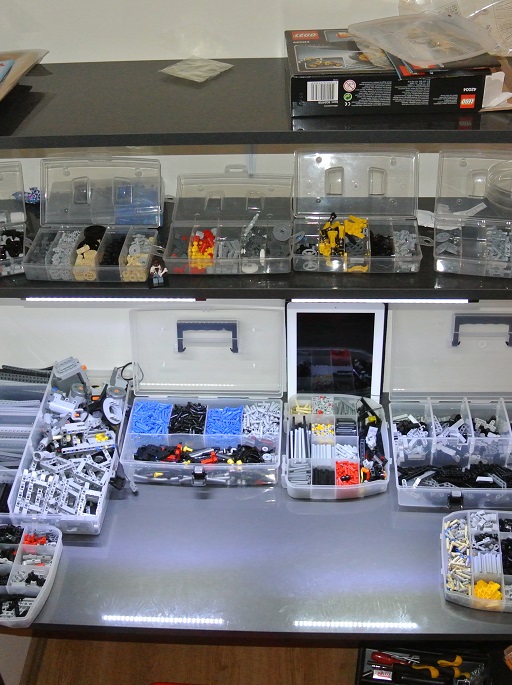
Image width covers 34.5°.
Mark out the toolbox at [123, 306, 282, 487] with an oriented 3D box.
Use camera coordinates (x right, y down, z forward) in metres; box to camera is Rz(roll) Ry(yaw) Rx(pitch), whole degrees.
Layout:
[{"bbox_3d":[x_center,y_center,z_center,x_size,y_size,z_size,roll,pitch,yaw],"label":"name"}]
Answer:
[{"bbox_3d":[-0.099,0.104,1.577,0.295,0.232,0.258,0,41,3],"label":"toolbox"}]

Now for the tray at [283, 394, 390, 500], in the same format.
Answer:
[{"bbox_3d":[0.145,0.196,1.604,0.188,0.042,0.220,-3,41,-1],"label":"tray"}]

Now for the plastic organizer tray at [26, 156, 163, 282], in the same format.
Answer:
[{"bbox_3d":[-0.251,-0.193,1.284,0.194,0.128,0.165,2,41,5],"label":"plastic organizer tray"}]

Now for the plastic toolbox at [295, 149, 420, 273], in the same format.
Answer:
[{"bbox_3d":[0.157,-0.208,1.283,0.196,0.128,0.165,0,41,3],"label":"plastic toolbox"}]

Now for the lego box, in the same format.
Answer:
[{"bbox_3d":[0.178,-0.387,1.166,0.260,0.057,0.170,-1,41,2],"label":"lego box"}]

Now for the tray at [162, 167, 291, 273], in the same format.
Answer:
[{"bbox_3d":[-0.038,-0.197,1.323,0.196,0.070,0.205,1,41,3],"label":"tray"}]

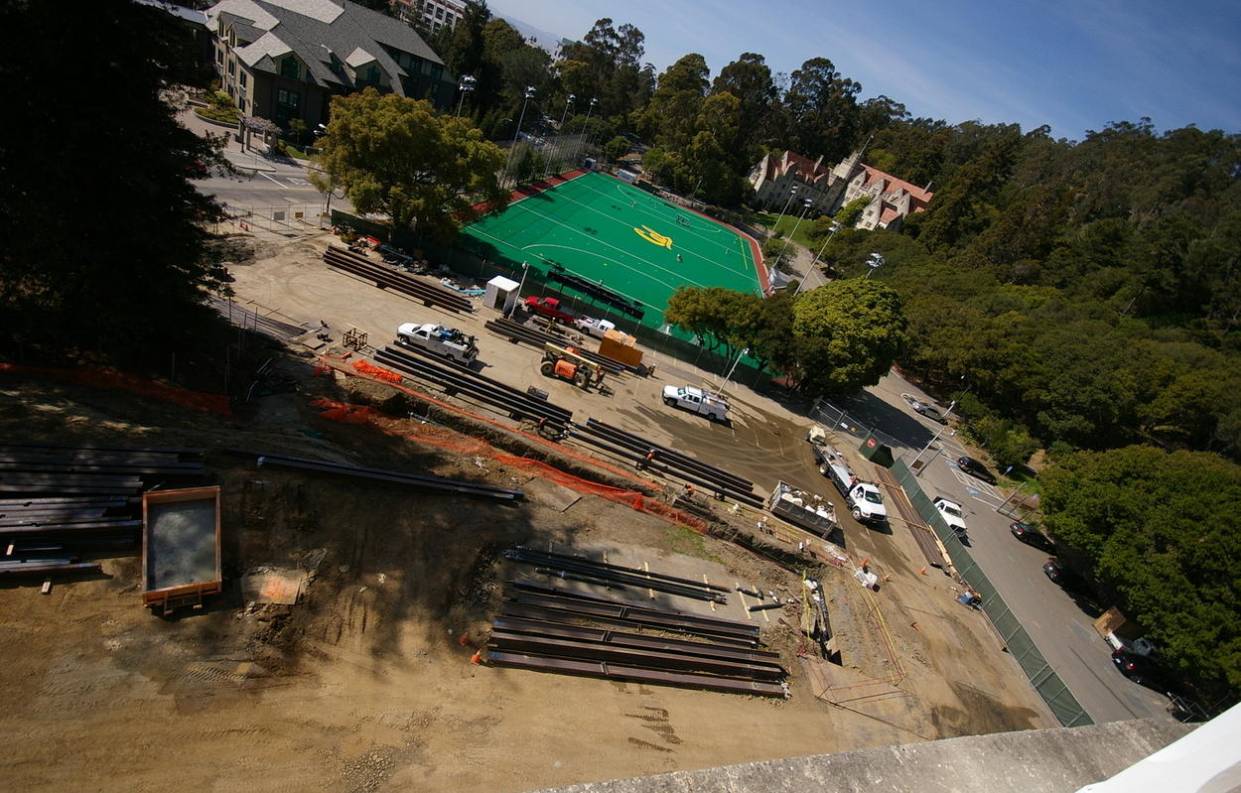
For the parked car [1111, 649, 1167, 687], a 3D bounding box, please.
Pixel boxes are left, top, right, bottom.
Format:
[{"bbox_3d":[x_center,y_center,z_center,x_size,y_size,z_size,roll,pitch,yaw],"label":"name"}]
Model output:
[{"bbox_3d":[45.597,23.487,44.995,4.500,1.450,1.780,19,29,-12],"label":"parked car"}]

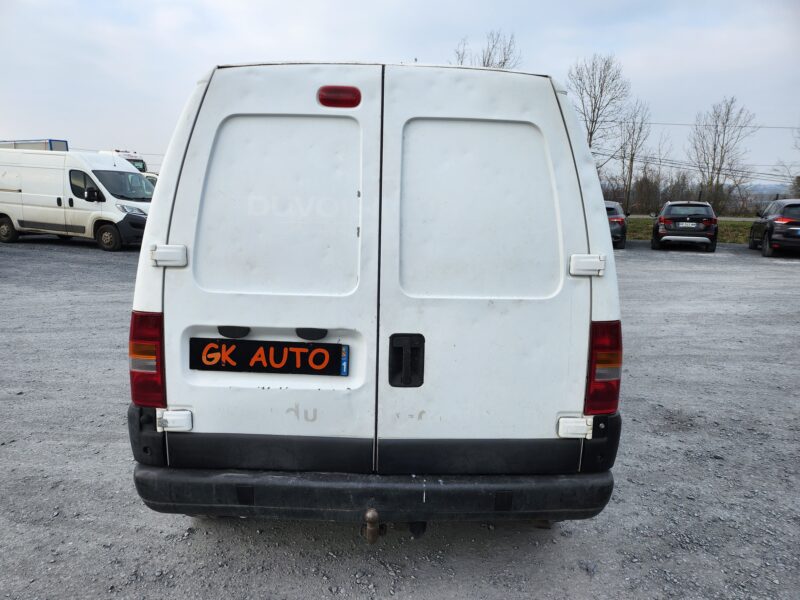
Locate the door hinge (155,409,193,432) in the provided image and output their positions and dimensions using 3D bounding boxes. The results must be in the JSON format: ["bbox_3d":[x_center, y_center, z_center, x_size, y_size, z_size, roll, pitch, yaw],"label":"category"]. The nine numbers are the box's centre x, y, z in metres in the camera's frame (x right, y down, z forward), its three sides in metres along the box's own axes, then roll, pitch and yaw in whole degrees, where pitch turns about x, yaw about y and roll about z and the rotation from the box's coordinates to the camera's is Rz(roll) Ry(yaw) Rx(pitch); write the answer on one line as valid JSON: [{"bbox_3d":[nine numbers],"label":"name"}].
[{"bbox_3d":[-0.764,0.408,1.875,0.120,0.073,0.032,1,9,-1],"label":"door hinge"}]

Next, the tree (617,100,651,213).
[{"bbox_3d":[24.468,-14.938,58.151,3.570,11.370,3.570,1,11,-1],"label":"tree"}]

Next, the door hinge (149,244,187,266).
[{"bbox_3d":[-0.764,-0.146,1.835,0.118,0.070,0.032,1,6,-1],"label":"door hinge"}]

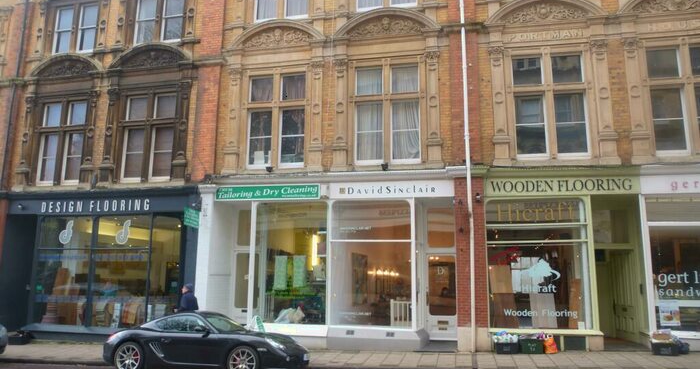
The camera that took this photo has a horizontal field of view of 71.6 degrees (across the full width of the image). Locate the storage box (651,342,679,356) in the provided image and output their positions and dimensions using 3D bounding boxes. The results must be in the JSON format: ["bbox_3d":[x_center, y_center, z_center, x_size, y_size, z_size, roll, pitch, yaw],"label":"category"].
[{"bbox_3d":[6.600,3.440,10.250,0.510,0.270,0.370,-4,-11,24],"label":"storage box"}]

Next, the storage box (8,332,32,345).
[{"bbox_3d":[-9.060,4.255,13.360,0.530,0.265,0.370,-2,-10,12],"label":"storage box"}]

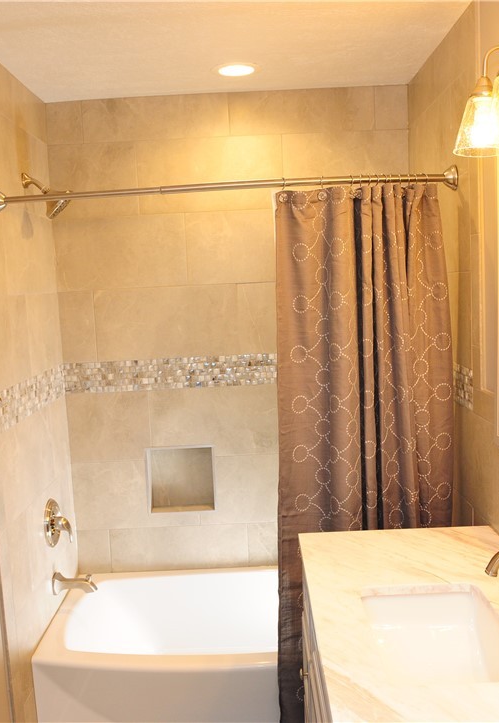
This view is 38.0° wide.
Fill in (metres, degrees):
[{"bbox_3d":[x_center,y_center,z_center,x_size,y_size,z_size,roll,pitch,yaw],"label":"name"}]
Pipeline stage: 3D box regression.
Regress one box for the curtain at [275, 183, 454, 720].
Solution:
[{"bbox_3d":[0.387,0.347,2.425,0.600,1.850,0.130,-3,6,1],"label":"curtain"}]

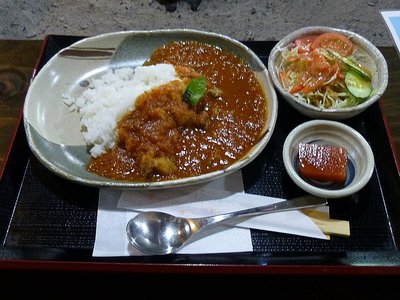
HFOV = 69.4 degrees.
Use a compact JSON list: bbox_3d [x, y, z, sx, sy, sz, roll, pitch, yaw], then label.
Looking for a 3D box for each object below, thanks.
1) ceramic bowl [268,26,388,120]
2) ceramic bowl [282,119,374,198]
[{"bbox_3d":[0.141,-0.082,0.339,0.125,0.049,0.125,0,64,0],"label":"ceramic bowl"},{"bbox_3d":[0.126,0.014,0.300,0.087,0.036,0.087,0,64,0],"label":"ceramic bowl"}]

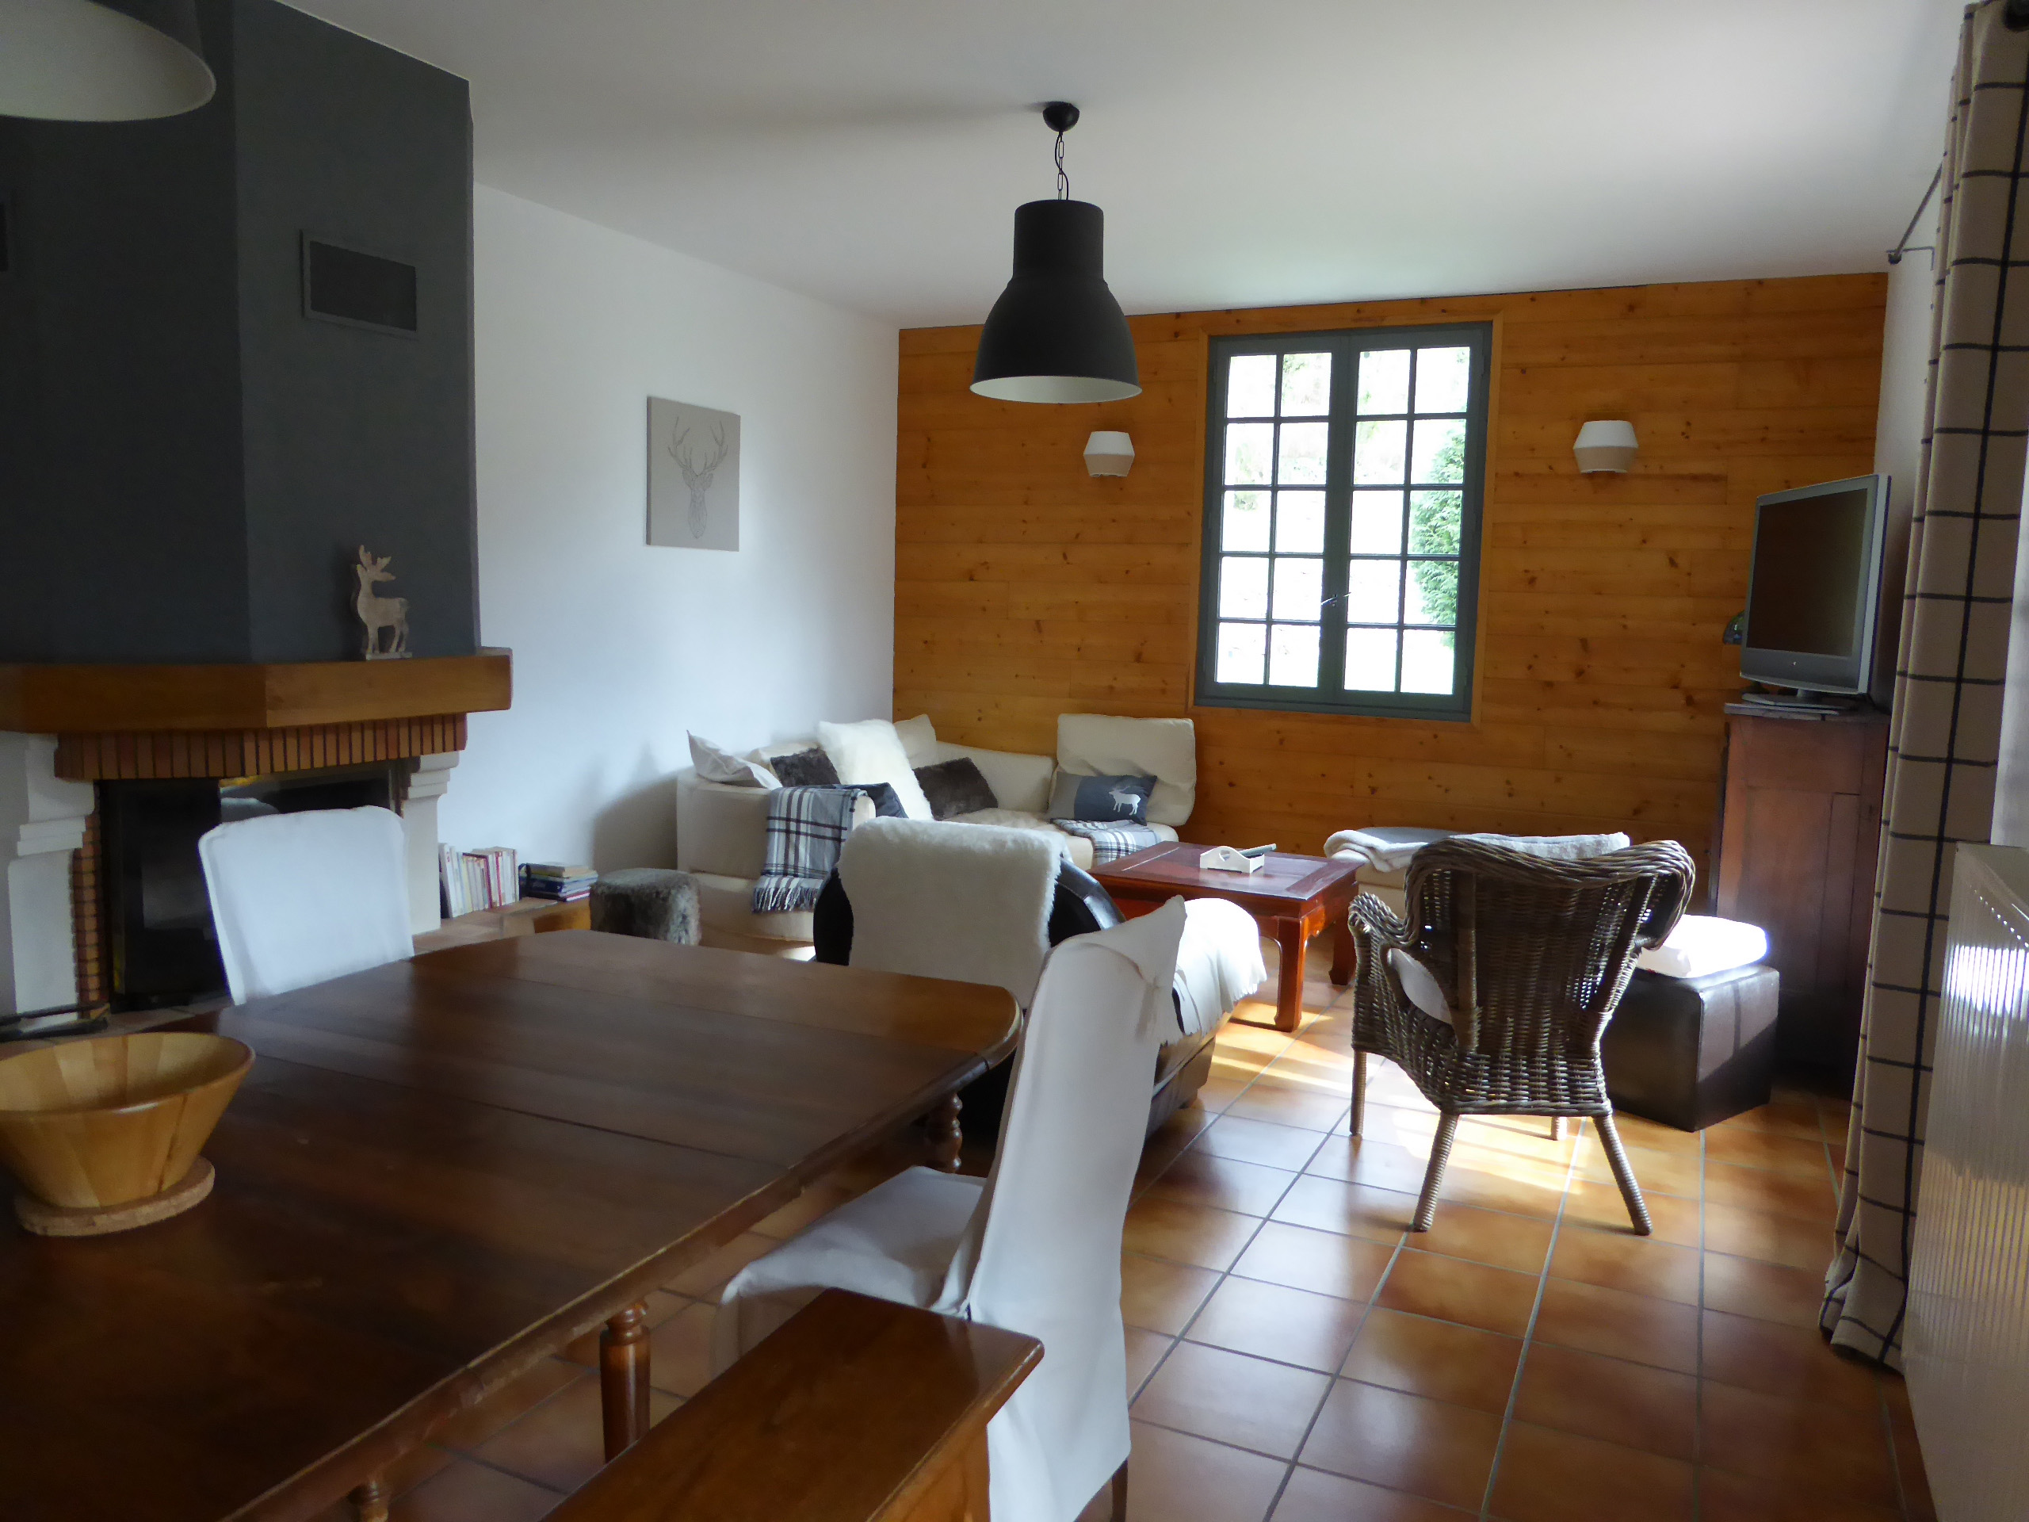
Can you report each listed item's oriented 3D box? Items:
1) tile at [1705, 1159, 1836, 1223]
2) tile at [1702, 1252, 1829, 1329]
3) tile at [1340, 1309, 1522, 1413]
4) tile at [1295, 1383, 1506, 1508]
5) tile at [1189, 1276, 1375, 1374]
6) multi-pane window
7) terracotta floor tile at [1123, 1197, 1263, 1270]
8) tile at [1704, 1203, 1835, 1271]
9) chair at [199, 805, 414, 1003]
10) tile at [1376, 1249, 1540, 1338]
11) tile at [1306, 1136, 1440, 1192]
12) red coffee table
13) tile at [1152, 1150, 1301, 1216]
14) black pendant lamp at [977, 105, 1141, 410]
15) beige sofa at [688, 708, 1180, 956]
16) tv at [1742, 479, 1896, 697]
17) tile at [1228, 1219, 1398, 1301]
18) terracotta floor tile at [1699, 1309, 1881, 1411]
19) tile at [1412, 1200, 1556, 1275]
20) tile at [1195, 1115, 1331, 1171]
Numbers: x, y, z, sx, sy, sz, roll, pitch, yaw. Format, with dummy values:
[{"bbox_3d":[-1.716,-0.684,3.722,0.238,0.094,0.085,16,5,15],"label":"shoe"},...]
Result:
[{"bbox_3d":[1.892,1.076,3.657,0.298,0.012,0.298,4,7,25],"label":"tile"},{"bbox_3d":[1.630,1.140,3.116,0.300,0.010,0.300,5,8,25],"label":"tile"},{"bbox_3d":[0.801,1.143,2.792,0.295,0.010,0.295,4,7,25],"label":"tile"},{"bbox_3d":[0.670,1.171,2.519,0.295,0.010,0.295,4,7,25],"label":"tile"},{"bbox_3d":[0.530,1.130,2.941,0.298,0.012,0.298,4,7,25],"label":"tile"},{"bbox_3d":[1.469,-1.070,6.655,1.261,1.710,0.090,5,8,25],"label":"multi-pane window"},{"bbox_3d":[0.388,1.081,3.348,0.298,0.012,0.298,4,7,25],"label":"terracotta floor tile"},{"bbox_3d":[1.743,1.096,3.351,0.295,0.010,0.295,4,7,25],"label":"tile"},{"bbox_3d":[-1.241,0.606,2.891,0.550,0.970,0.460,5,8,31],"label":"chair"},{"bbox_3d":[0.940,1.122,3.087,0.298,0.012,0.298,4,7,25],"label":"tile"},{"bbox_3d":[0.930,1.044,3.772,0.298,0.012,0.298,4,7,25],"label":"tile"},{"bbox_3d":[0.778,0.617,5.320,0.777,0.461,0.700,5,8,27],"label":"red coffee table"},{"bbox_3d":[0.515,1.044,3.596,0.295,0.010,0.295,4,7,25],"label":"tile"},{"bbox_3d":[0.122,-1.383,3.955,0.470,0.751,0.470,1,7,0],"label":"black pendant lamp"},{"bbox_3d":[-0.193,0.249,6.545,1.857,0.853,1.796,5,8,25],"label":"beige sofa"},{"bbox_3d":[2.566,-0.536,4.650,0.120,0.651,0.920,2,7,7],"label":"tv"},{"bbox_3d":[0.658,1.093,3.194,0.295,0.010,0.295,4,7,25],"label":"tile"},{"bbox_3d":[1.481,1.154,2.805,0.295,0.010,0.295,4,7,25],"label":"terracotta floor tile"},{"bbox_3d":[1.073,1.093,3.364,0.298,0.012,0.298,4,7,25],"label":"tile"},{"bbox_3d":[0.654,1.023,3.903,0.298,0.012,0.298,4,7,25],"label":"tile"}]

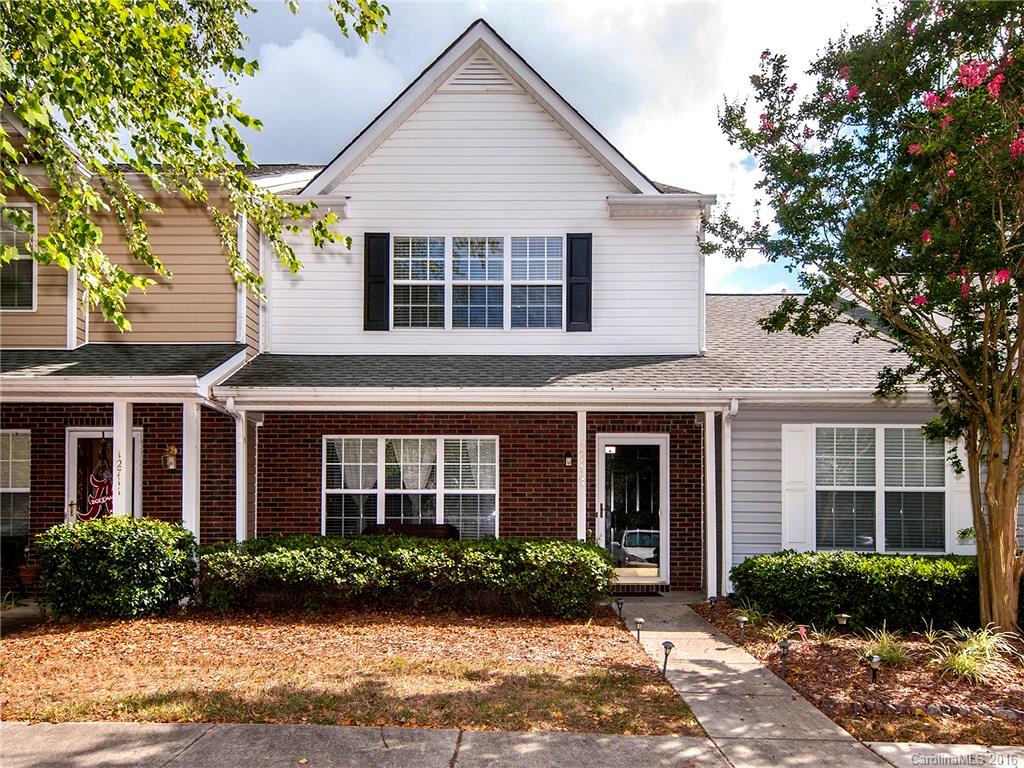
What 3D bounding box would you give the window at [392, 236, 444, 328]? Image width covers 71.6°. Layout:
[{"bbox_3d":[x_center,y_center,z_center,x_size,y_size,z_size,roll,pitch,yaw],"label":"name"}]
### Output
[{"bbox_3d":[-1.304,-1.415,9.900,0.730,1.290,0.100,0,-3,0],"label":"window"}]

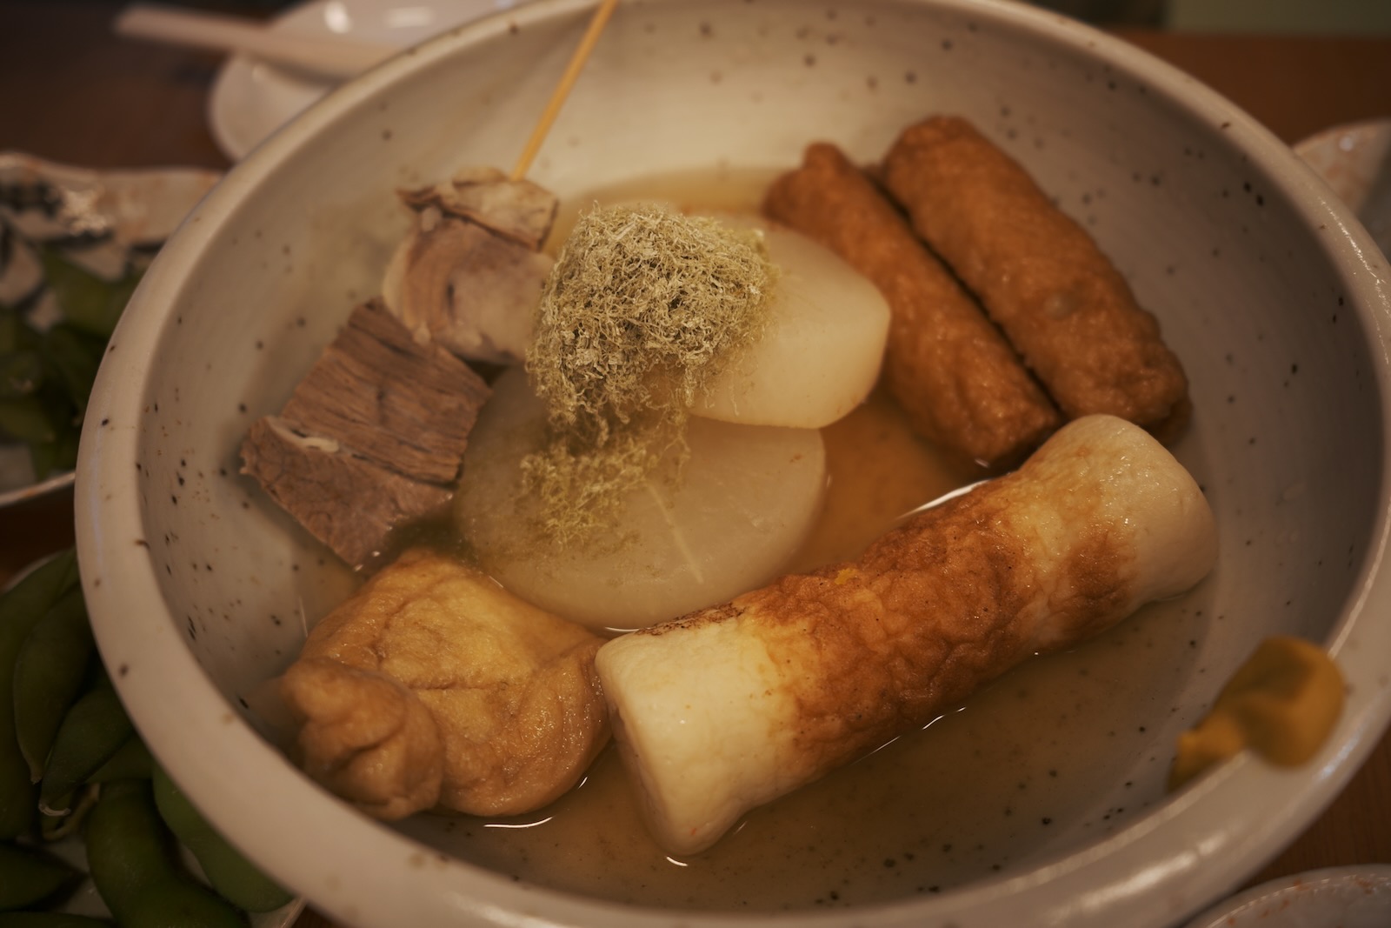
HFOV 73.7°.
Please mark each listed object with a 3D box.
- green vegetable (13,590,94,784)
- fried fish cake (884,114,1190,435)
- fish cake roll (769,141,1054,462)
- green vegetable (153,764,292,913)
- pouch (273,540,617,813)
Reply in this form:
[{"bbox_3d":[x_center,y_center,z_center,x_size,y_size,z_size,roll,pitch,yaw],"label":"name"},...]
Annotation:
[{"bbox_3d":[-0.126,0.041,0.186,0.014,0.011,0.050,-9,55,-2],"label":"green vegetable"},{"bbox_3d":[0.075,-0.045,0.212,0.030,0.030,0.091,-24,65,-13],"label":"fried fish cake"},{"bbox_3d":[0.049,-0.041,0.221,0.027,0.027,0.101,-20,57,-11],"label":"fish cake roll"},{"bbox_3d":[-0.091,0.068,0.178,0.048,0.011,0.015,35,64,25],"label":"green vegetable"},{"bbox_3d":[-0.044,0.039,0.164,0.055,0.037,0.047,-19,56,-16],"label":"pouch"}]

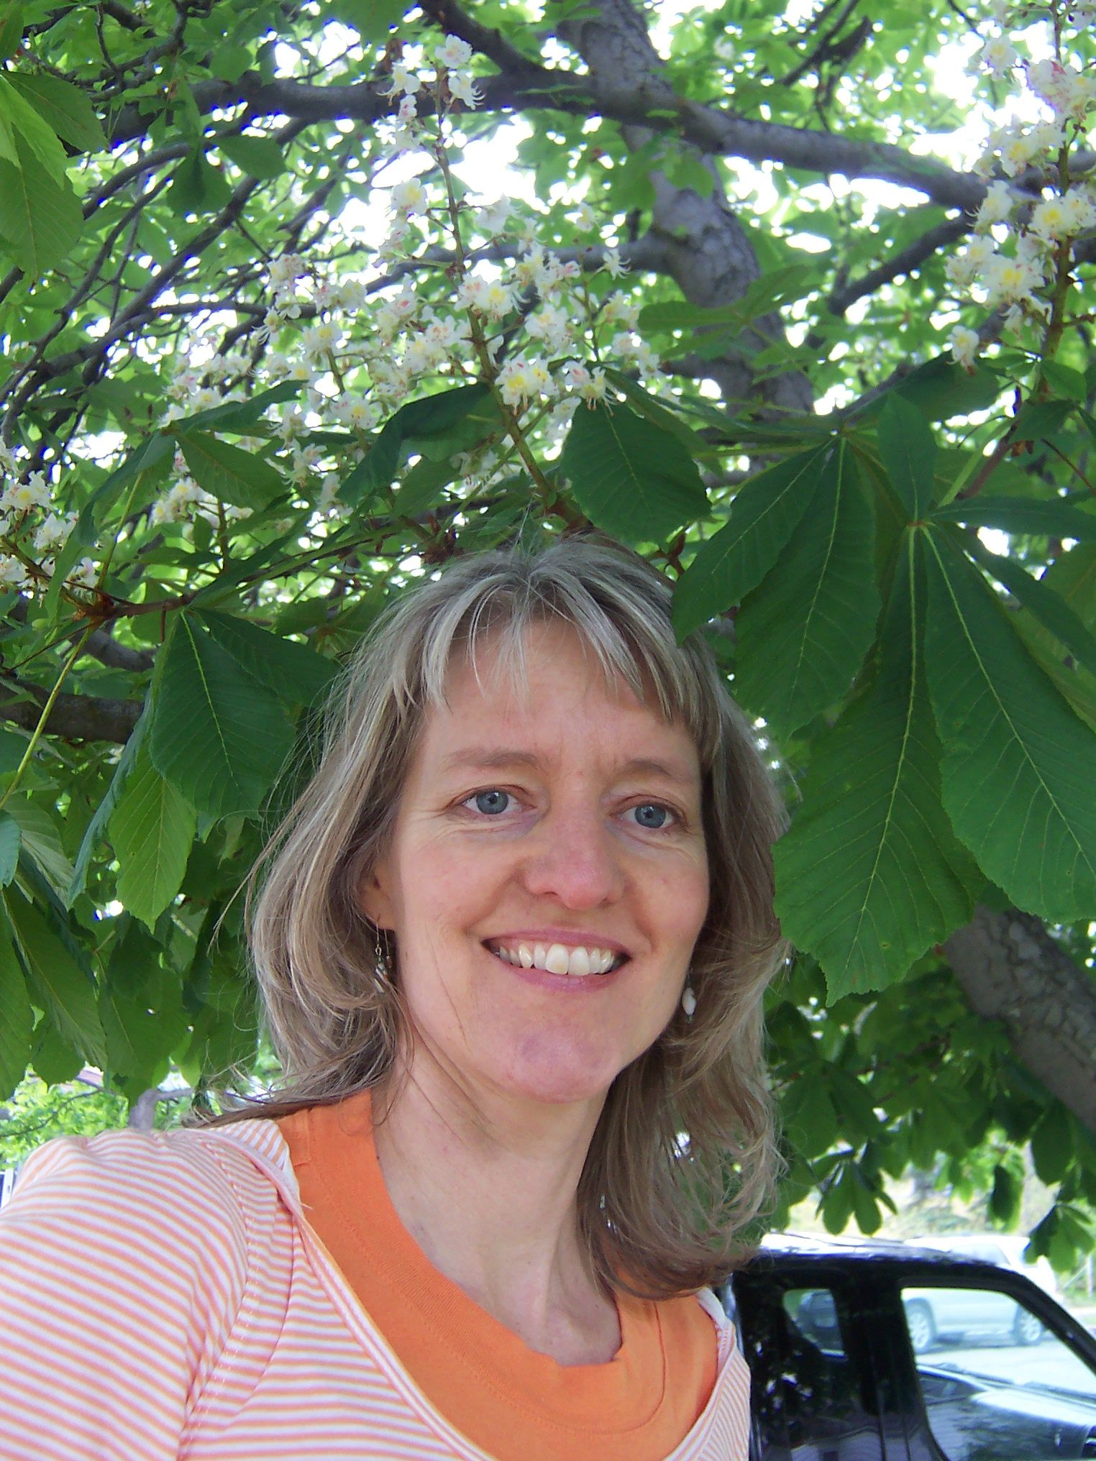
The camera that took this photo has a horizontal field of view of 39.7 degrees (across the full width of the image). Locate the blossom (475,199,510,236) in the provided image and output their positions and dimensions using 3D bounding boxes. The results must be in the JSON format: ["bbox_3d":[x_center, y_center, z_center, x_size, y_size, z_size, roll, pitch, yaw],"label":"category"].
[{"bbox_3d":[-0.030,-0.277,0.820,0.019,0.020,0.019,8,-18,-18],"label":"blossom"}]

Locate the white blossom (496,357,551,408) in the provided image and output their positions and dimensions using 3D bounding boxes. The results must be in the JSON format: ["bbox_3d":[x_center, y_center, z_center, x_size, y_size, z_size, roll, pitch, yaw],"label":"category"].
[{"bbox_3d":[-0.015,-0.206,0.900,0.033,0.030,0.026,0,-19,0],"label":"white blossom"}]

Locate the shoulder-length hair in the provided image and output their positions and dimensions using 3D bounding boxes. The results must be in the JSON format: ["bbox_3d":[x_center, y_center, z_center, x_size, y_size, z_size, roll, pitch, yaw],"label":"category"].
[{"bbox_3d":[-0.020,0.076,0.650,0.250,0.315,0.240,7,-13,-18],"label":"shoulder-length hair"}]

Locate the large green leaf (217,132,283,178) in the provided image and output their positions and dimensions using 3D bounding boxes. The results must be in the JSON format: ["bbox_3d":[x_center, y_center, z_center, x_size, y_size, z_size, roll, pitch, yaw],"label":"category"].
[{"bbox_3d":[-0.323,-0.624,1.650,0.072,0.050,0.045,0,-19,0],"label":"large green leaf"}]

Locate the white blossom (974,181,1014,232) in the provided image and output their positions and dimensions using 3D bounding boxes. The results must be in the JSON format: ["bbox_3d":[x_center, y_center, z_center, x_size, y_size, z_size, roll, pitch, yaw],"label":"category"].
[{"bbox_3d":[0.264,-0.311,0.900,0.024,0.030,0.024,-8,-20,22],"label":"white blossom"}]

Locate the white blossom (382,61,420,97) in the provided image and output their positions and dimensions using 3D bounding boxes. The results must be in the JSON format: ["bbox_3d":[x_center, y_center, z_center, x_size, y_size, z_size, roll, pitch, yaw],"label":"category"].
[{"bbox_3d":[-0.081,-0.360,0.840,0.019,0.020,0.020,15,-21,-37],"label":"white blossom"}]

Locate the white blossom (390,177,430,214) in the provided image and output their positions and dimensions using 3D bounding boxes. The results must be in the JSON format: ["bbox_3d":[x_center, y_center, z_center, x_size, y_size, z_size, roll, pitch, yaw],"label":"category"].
[{"bbox_3d":[-0.074,-0.285,0.810,0.020,0.019,0.019,-3,-18,16],"label":"white blossom"}]

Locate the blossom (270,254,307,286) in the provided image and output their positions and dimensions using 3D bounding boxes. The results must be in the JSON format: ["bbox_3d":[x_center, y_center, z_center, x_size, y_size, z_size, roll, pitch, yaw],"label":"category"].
[{"bbox_3d":[-0.188,-0.333,1.100,0.027,0.025,0.025,0,-19,0],"label":"blossom"}]

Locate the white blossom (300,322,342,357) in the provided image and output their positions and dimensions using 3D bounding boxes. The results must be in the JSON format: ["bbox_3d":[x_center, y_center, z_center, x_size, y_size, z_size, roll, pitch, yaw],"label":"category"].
[{"bbox_3d":[-0.131,-0.226,0.880,0.024,0.021,0.019,3,-17,-3],"label":"white blossom"}]

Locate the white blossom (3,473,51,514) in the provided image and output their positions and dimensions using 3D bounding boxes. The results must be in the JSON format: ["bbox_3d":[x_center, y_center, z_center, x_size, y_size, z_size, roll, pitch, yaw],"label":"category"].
[{"bbox_3d":[-0.336,-0.153,0.980,0.031,0.027,0.026,2,-19,-6],"label":"white blossom"}]

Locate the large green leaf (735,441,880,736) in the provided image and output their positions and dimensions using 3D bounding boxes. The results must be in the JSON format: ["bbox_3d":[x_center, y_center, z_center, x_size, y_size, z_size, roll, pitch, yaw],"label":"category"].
[{"bbox_3d":[0.113,-0.061,0.660,0.059,0.130,0.032,8,-14,6],"label":"large green leaf"}]

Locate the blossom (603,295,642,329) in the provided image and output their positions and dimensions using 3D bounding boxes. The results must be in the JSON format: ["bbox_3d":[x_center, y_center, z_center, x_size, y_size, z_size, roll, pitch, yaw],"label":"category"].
[{"bbox_3d":[0.044,-0.248,0.900,0.022,0.020,0.019,-10,-20,33],"label":"blossom"}]

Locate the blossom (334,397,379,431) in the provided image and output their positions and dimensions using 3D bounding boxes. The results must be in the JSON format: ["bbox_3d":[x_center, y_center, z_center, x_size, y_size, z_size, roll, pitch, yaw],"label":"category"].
[{"bbox_3d":[-0.111,-0.183,0.880,0.025,0.019,0.019,2,-17,0],"label":"blossom"}]

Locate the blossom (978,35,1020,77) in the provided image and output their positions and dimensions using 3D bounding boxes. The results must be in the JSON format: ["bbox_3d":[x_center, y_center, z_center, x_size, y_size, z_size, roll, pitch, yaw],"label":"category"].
[{"bbox_3d":[0.273,-0.408,0.920,0.025,0.026,0.024,-5,-20,14],"label":"blossom"}]

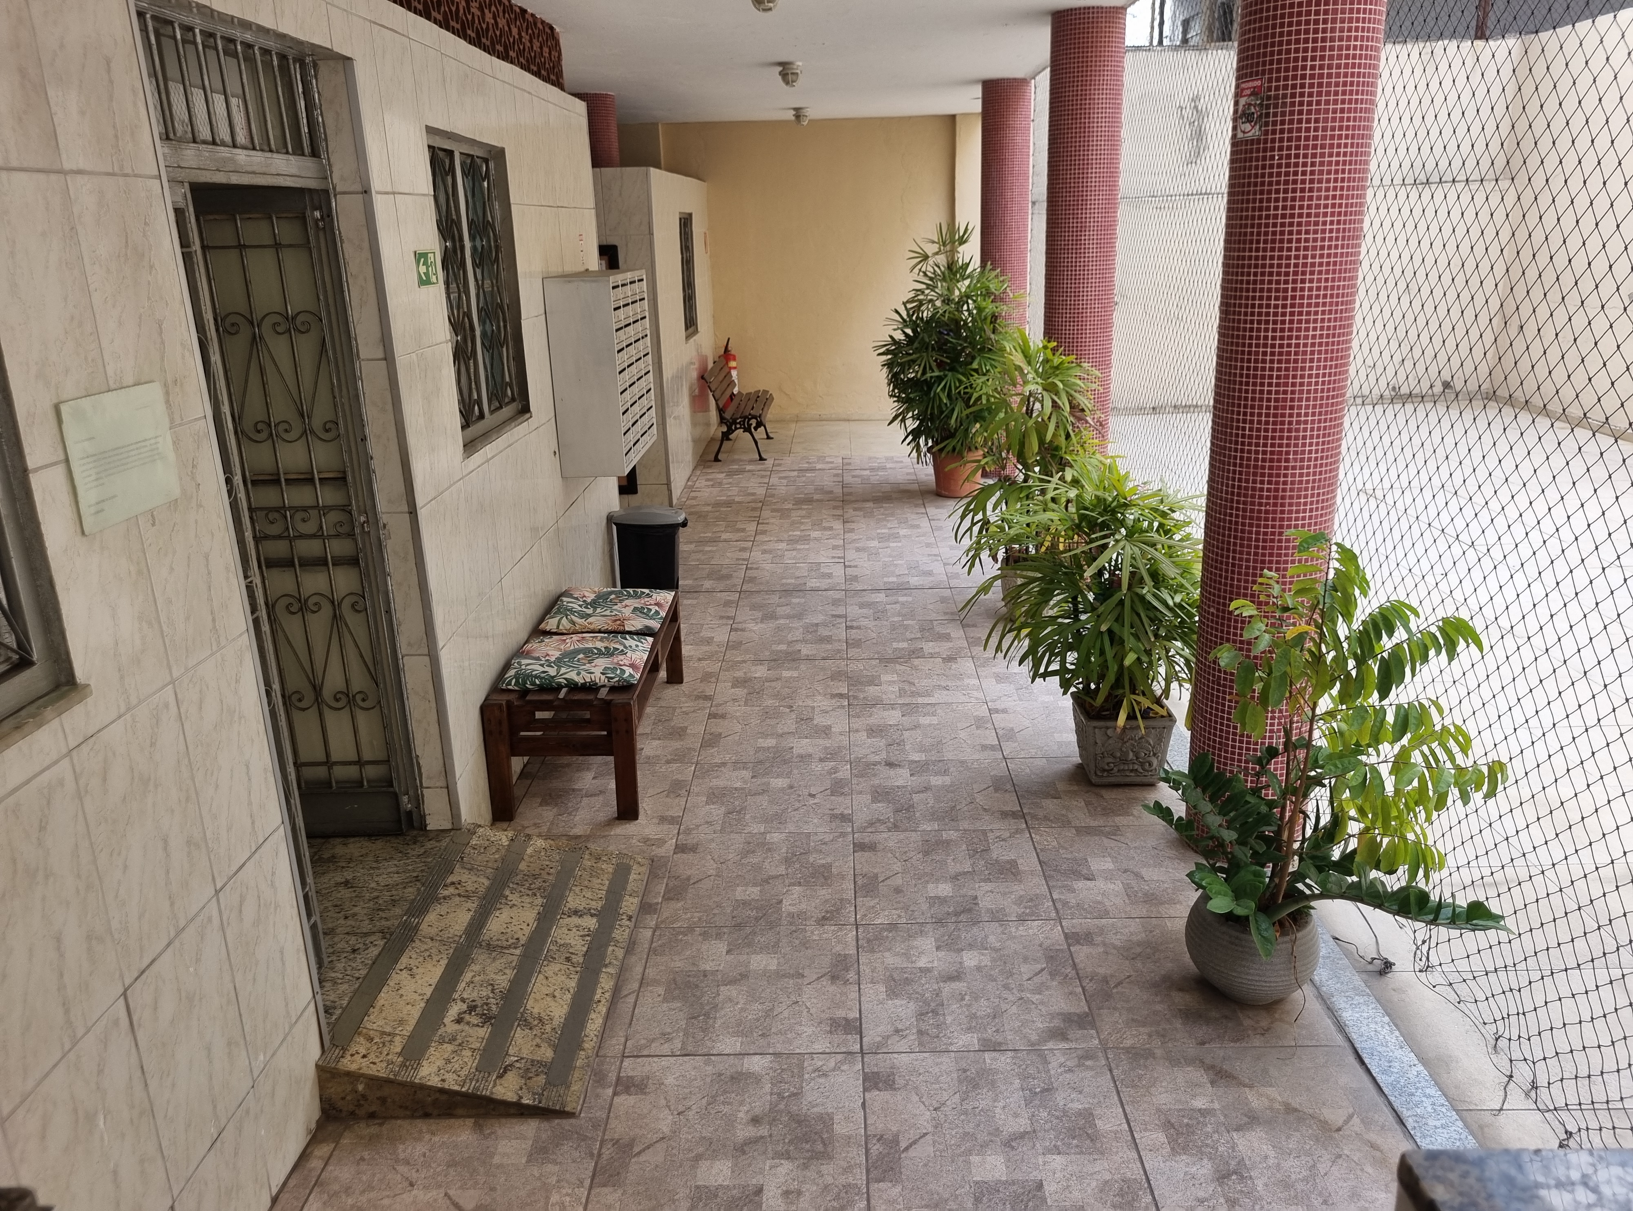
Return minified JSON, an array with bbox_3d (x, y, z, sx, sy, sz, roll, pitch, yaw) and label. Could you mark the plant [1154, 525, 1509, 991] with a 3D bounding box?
[{"bbox_3d":[1.362,0.402,3.227,0.986,1.252,0.696,-1,17,1],"label":"plant"}]

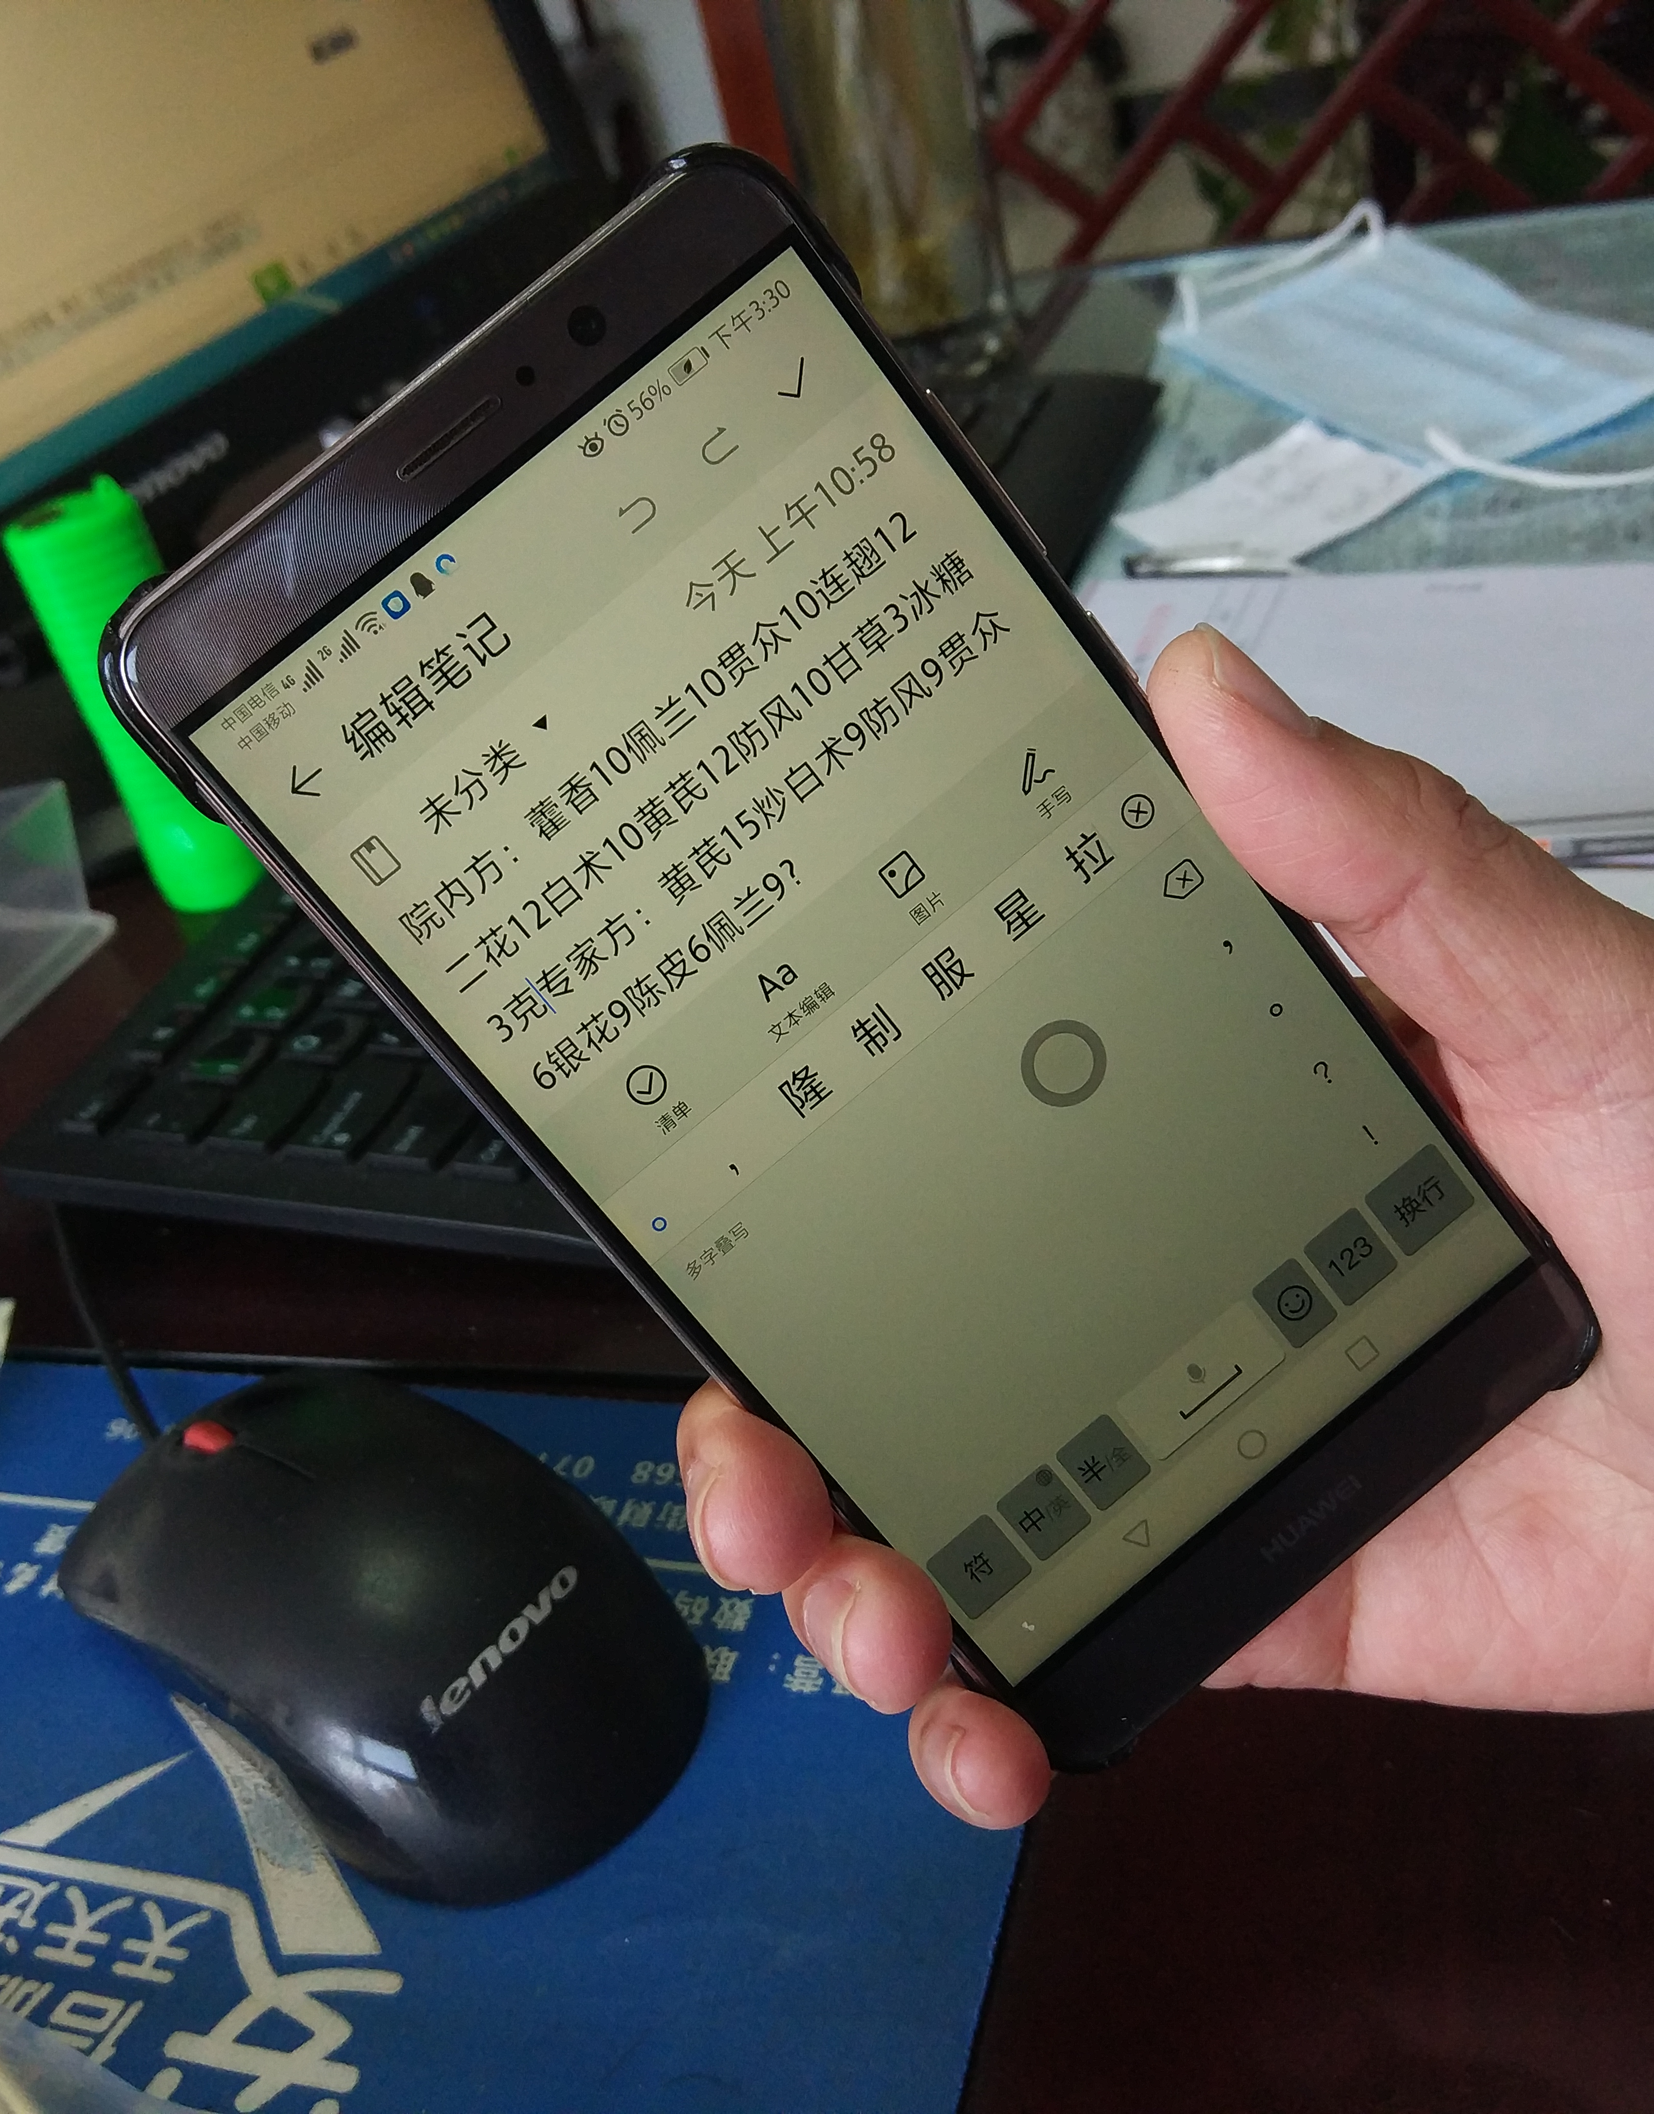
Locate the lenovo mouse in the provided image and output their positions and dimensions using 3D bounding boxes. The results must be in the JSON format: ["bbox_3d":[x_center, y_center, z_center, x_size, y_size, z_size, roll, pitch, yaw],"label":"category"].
[{"bbox_3d":[-0.071,0.073,0.274,0.113,0.038,0.063,19,50,37],"label":"lenovo mouse"}]

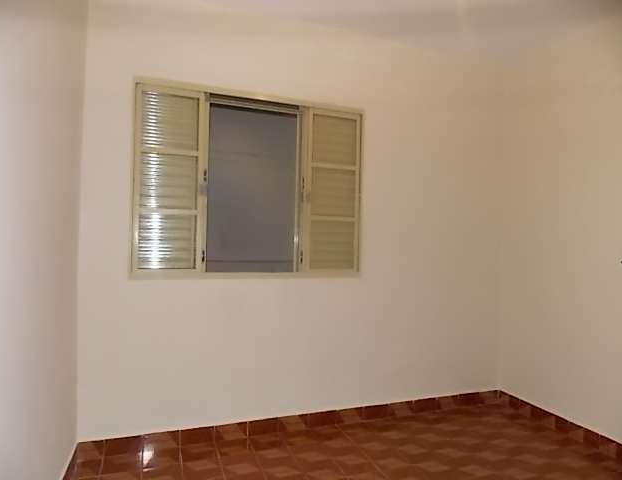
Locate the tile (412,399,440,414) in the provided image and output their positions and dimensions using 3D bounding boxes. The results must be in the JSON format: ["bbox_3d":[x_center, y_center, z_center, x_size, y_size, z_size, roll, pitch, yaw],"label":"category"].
[{"bbox_3d":[0.836,1.215,3.113,0.200,0.096,0.013,1,-1,-20],"label":"tile"}]

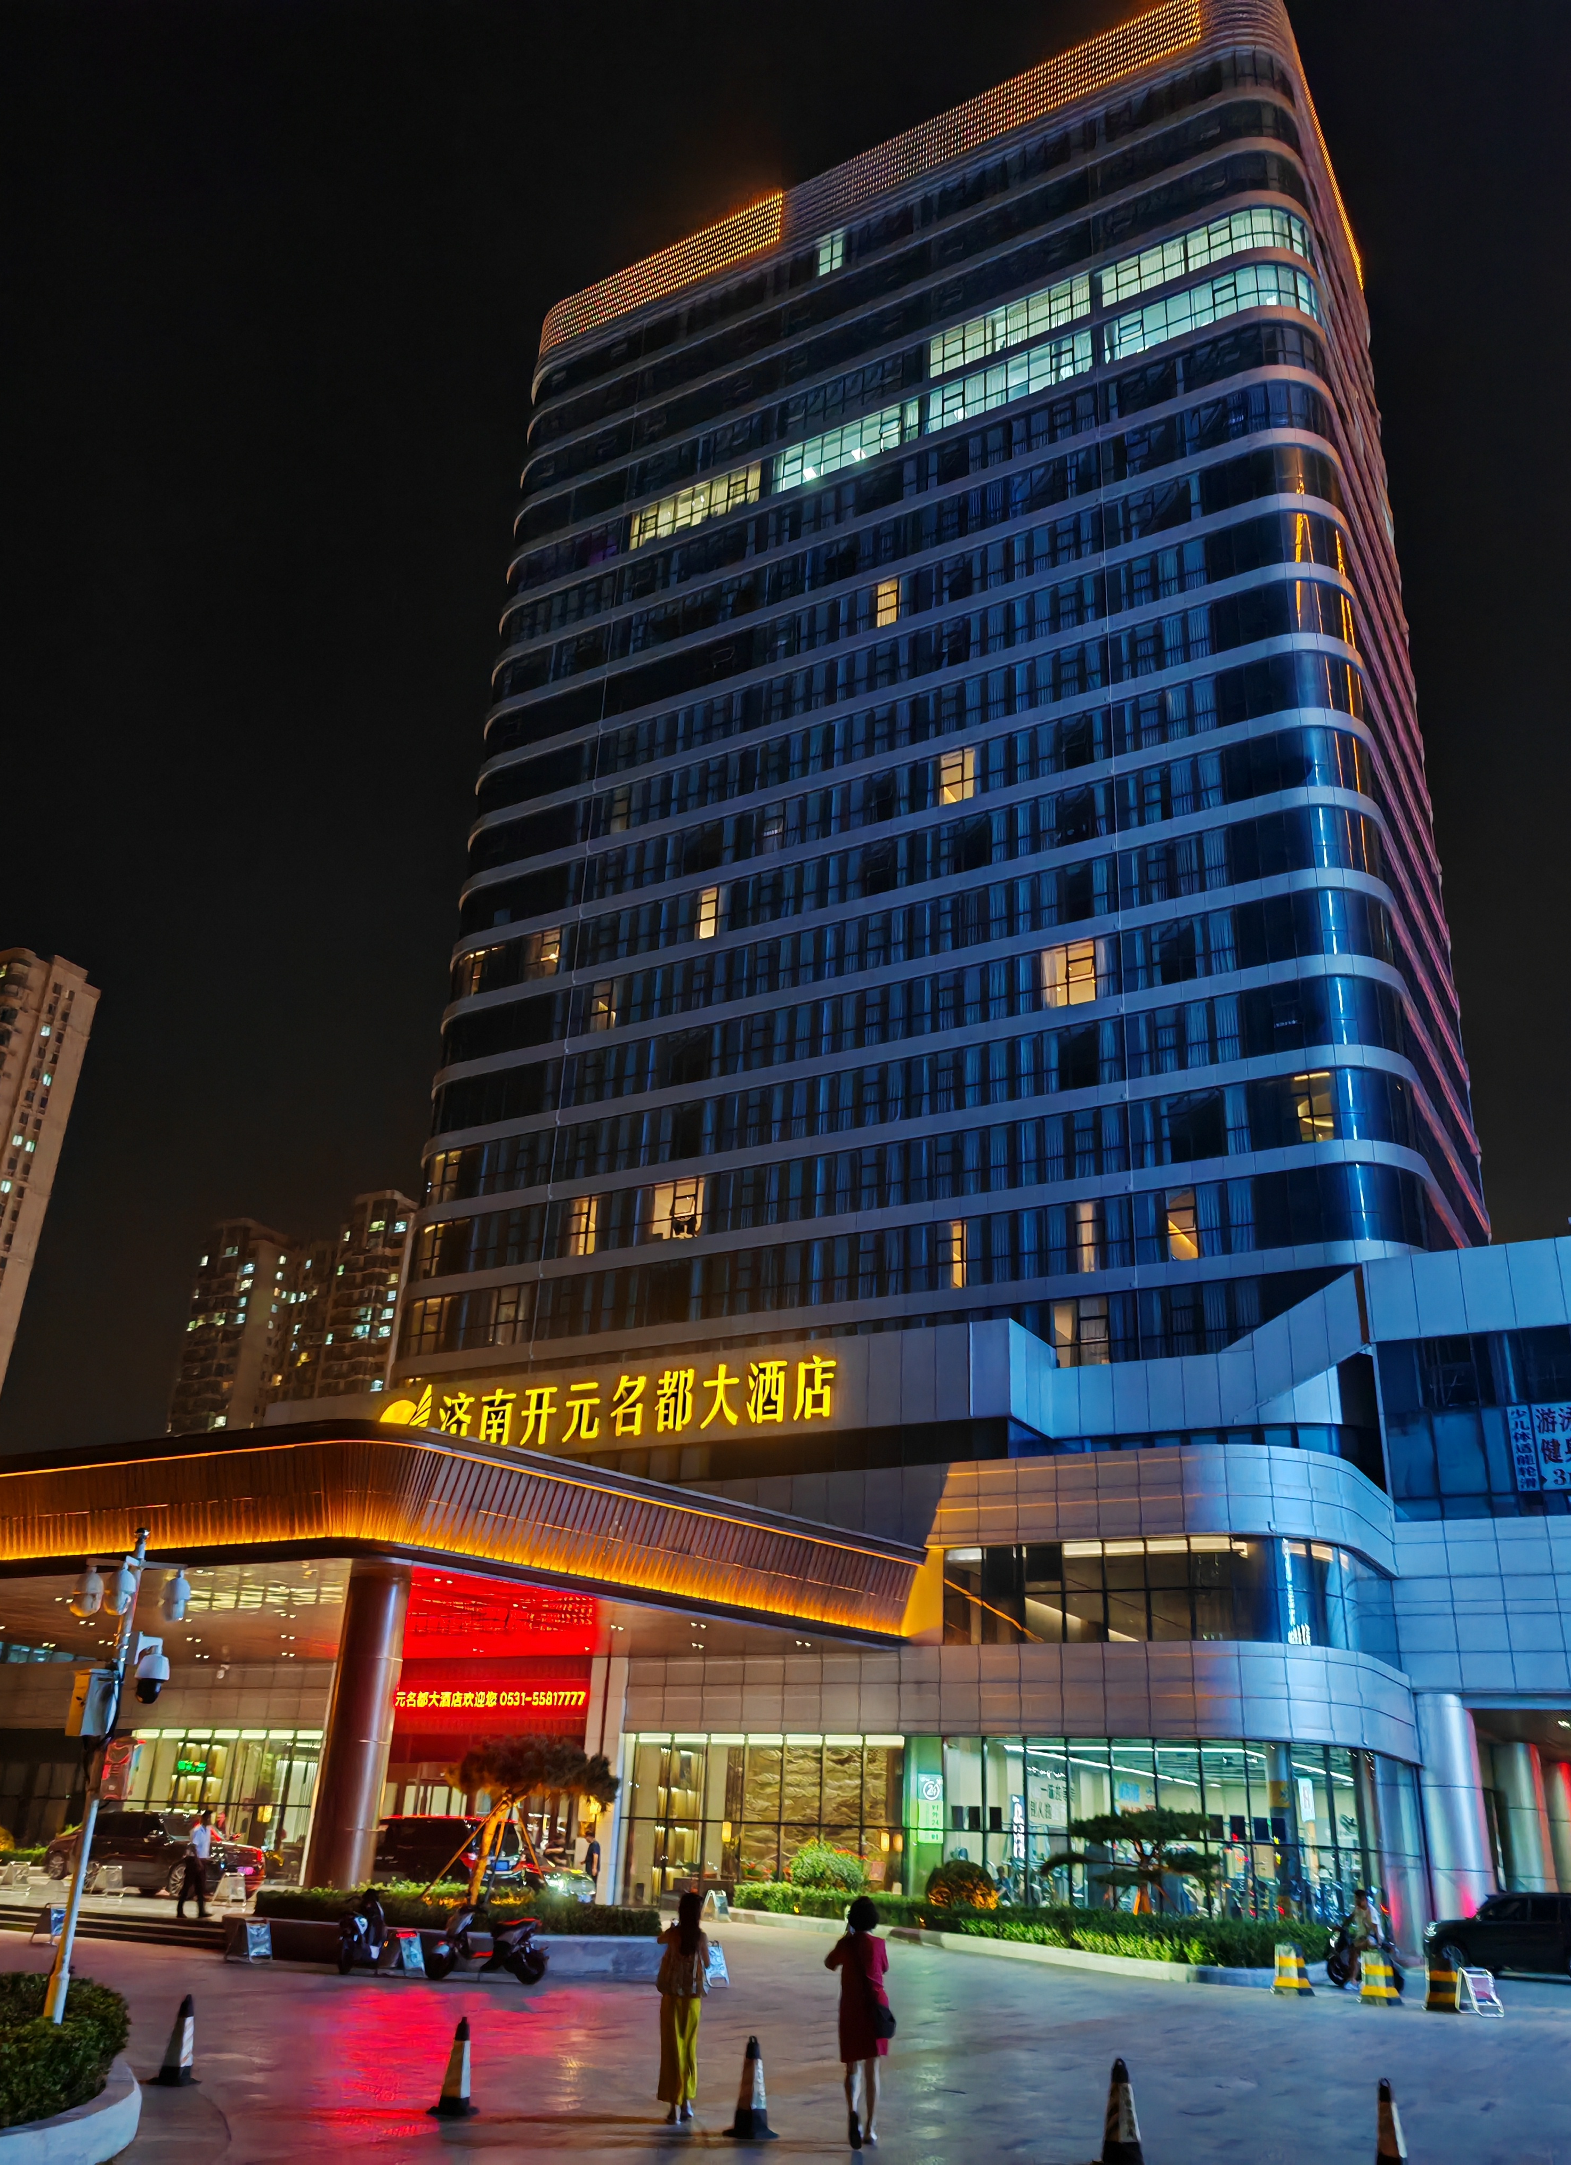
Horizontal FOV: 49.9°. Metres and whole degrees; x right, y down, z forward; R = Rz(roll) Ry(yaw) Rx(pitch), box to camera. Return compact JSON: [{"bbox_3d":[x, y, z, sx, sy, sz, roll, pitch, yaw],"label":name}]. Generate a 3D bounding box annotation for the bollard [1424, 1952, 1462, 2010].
[{"bbox_3d":[10.199,13.977,26.287,0.500,0.740,0.480,-6,-26,18],"label":"bollard"}]

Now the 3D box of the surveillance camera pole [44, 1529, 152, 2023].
[{"bbox_3d":[-4.487,4.524,10.958,0.780,3.200,0.600,11,-26,-17],"label":"surveillance camera pole"}]

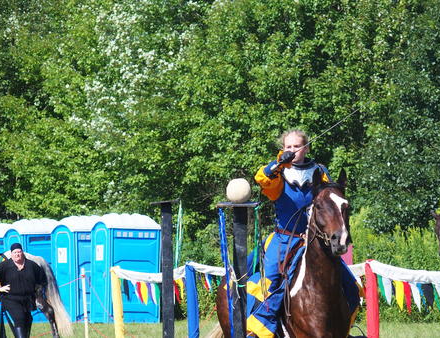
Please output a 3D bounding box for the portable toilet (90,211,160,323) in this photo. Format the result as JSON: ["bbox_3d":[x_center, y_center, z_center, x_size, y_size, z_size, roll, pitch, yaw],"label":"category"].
[{"bbox_3d":[-1.965,2.086,60.000,1.160,2.300,1.110,1,-2,-23],"label":"portable toilet"}]

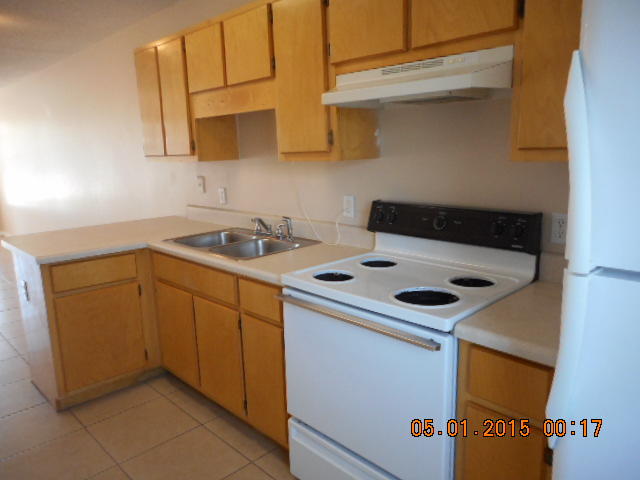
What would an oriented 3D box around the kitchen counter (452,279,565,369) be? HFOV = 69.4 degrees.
[{"bbox_3d":[0.742,0.244,1.498,0.305,0.042,0.637,9,16,44],"label":"kitchen counter"}]

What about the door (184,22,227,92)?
[{"bbox_3d":[-0.650,-1.027,2.639,0.378,0.329,0.020,10,15,44],"label":"door"}]

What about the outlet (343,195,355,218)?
[{"bbox_3d":[0.154,-0.176,2.456,0.071,0.114,0.012,9,16,44],"label":"outlet"}]

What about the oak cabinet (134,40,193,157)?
[{"bbox_3d":[-0.929,-0.939,3.167,0.746,0.776,0.320,9,16,44],"label":"oak cabinet"}]

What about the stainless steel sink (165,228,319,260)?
[{"bbox_3d":[-0.479,0.092,2.746,0.822,0.175,0.557,9,16,44],"label":"stainless steel sink"}]

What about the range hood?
[{"bbox_3d":[0.396,-0.608,1.792,0.760,0.132,0.455,9,16,44],"label":"range hood"}]

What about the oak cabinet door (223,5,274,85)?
[{"bbox_3d":[-0.364,-0.978,2.358,0.374,0.329,0.020,10,15,44],"label":"oak cabinet door"}]

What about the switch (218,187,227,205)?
[{"bbox_3d":[-0.698,-0.314,3.293,0.071,0.114,0.012,9,16,44],"label":"switch"}]

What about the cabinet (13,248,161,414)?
[{"bbox_3d":[-1.436,0.473,2.894,0.570,0.840,0.610,9,16,44],"label":"cabinet"}]

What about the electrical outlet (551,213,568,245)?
[{"bbox_3d":[0.902,-0.038,1.724,0.071,0.113,0.012,9,16,44],"label":"electrical outlet"}]

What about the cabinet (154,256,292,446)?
[{"bbox_3d":[-0.358,0.486,2.687,1.250,0.840,0.620,9,16,44],"label":"cabinet"}]

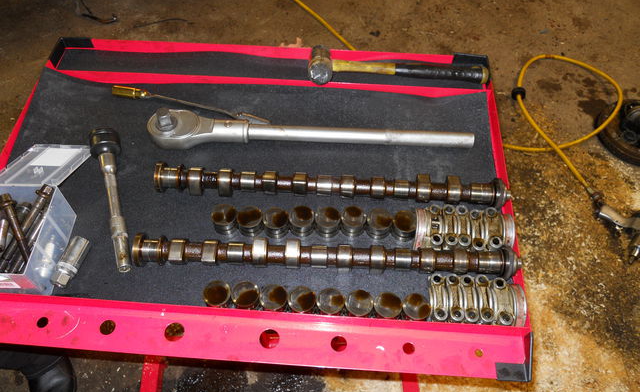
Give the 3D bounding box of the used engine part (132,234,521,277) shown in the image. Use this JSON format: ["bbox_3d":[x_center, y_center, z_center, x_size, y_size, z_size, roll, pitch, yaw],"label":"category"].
[{"bbox_3d":[0.006,0.068,0.578,0.435,0.037,0.038,2,58,2],"label":"used engine part"}]

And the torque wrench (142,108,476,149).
[{"bbox_3d":[-0.015,-0.088,0.667,0.429,0.052,0.048,3,58,2],"label":"torque wrench"}]

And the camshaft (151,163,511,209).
[{"bbox_3d":[0.013,-0.012,0.628,0.435,0.037,0.038,3,58,2],"label":"camshaft"}]

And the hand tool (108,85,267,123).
[{"bbox_3d":[-0.179,-0.125,0.710,0.231,0.019,0.025,12,59,7],"label":"hand tool"}]

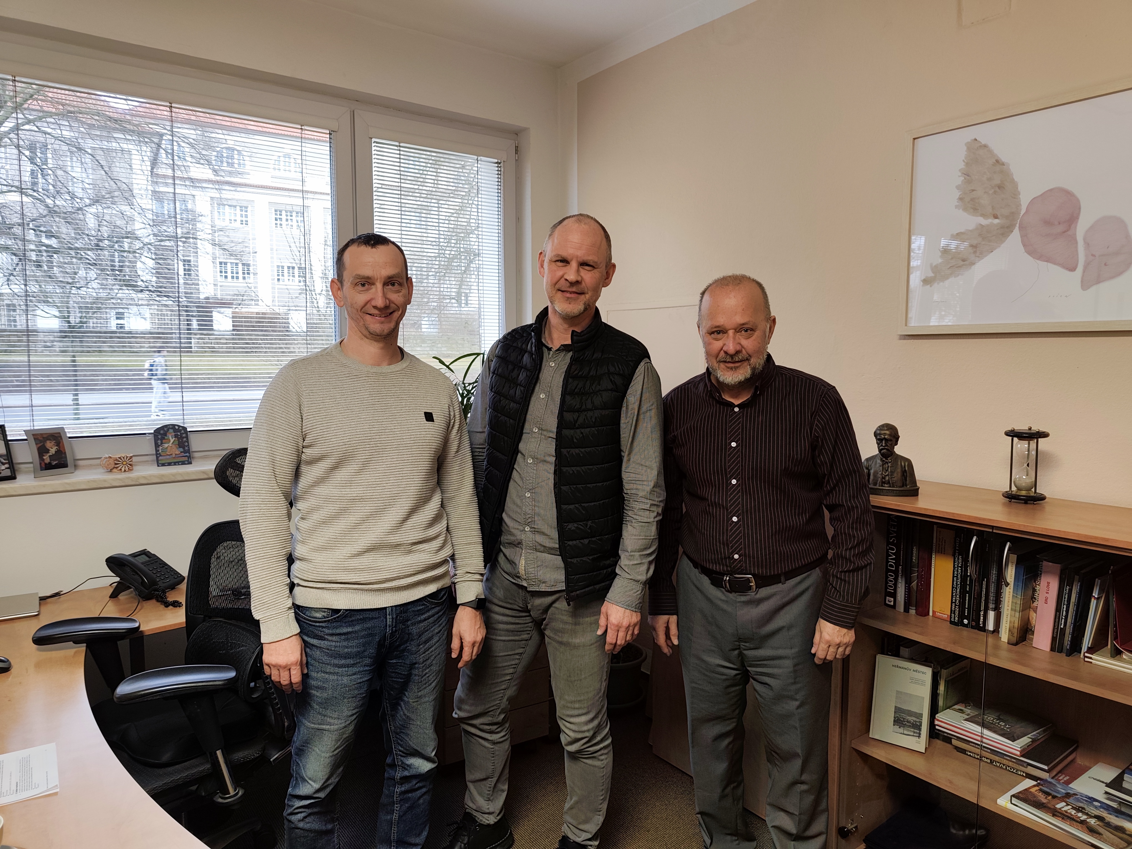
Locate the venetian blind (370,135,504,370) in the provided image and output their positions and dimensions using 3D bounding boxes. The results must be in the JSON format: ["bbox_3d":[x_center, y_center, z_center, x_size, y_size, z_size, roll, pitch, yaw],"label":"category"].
[{"bbox_3d":[-0.615,-0.710,3.754,0.705,1.283,0.030,-4,6,-36],"label":"venetian blind"}]

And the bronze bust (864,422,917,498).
[{"bbox_3d":[0.940,0.097,2.186,0.170,0.207,0.105,2,5,25],"label":"bronze bust"}]

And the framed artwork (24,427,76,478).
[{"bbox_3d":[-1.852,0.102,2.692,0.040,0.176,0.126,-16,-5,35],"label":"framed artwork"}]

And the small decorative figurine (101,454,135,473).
[{"bbox_3d":[-1.657,0.141,2.778,0.106,0.062,0.050,-4,6,-36],"label":"small decorative figurine"}]

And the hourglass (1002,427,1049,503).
[{"bbox_3d":[1.248,0.111,2.038,0.105,0.205,0.105,3,6,31],"label":"hourglass"}]

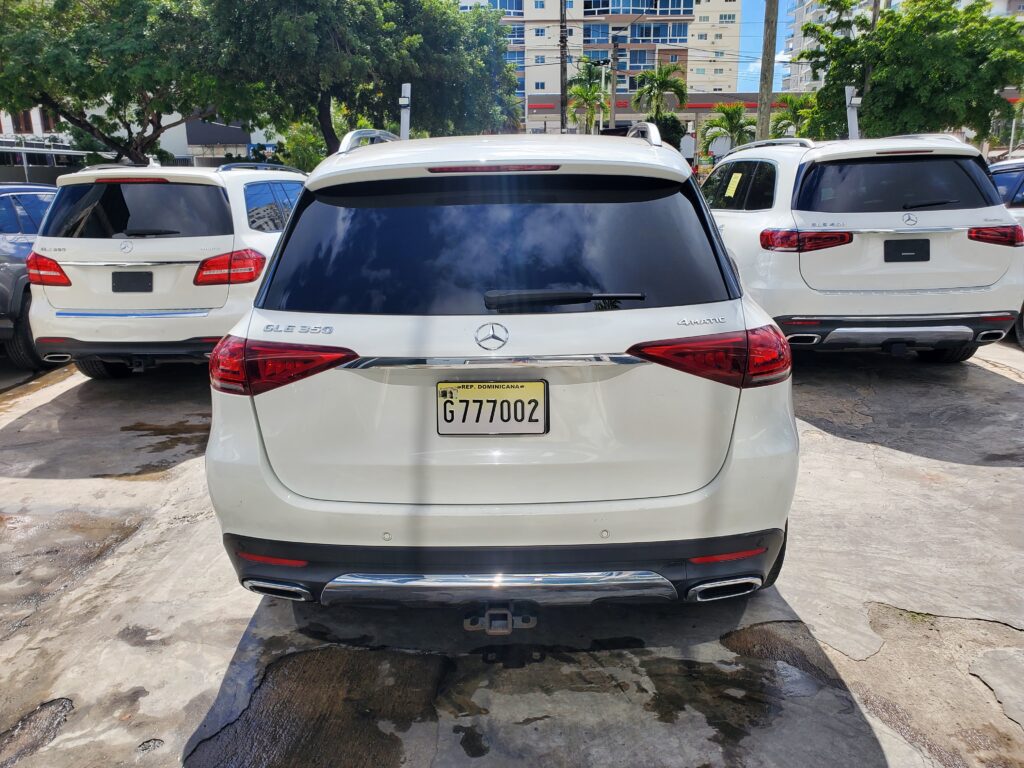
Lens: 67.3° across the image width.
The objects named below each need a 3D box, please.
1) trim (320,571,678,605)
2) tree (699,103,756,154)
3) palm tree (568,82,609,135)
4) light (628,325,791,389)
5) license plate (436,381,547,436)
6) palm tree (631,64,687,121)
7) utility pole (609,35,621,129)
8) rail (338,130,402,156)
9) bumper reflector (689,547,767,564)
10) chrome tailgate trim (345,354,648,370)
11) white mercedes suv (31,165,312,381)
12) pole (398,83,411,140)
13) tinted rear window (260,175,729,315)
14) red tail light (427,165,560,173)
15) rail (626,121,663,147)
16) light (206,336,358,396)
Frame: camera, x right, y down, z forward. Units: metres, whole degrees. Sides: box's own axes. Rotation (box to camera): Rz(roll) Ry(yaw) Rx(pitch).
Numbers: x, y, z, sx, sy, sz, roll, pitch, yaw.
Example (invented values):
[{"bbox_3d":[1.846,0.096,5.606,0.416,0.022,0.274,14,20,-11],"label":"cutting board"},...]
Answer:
[{"bbox_3d":[-0.041,0.581,2.207,1.046,0.123,0.110,-1,16,1],"label":"trim"},{"bbox_3d":[9.363,-10.142,33.547,2.500,4.024,2.500,-1,16,0],"label":"tree"},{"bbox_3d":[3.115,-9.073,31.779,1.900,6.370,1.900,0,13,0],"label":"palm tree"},{"bbox_3d":[0.596,-0.083,2.321,0.530,0.175,0.250,-1,14,1],"label":"light"},{"bbox_3d":[-0.058,0.069,2.170,0.310,0.157,0.020,-1,14,1],"label":"license plate"},{"bbox_3d":[6.247,-10.842,33.332,2.400,5.588,2.400,-1,16,0],"label":"palm tree"},{"bbox_3d":[4.307,-10.242,32.538,0.320,8.290,0.320,0,13,0],"label":"utility pole"},{"bbox_3d":[-0.562,-1.086,3.530,0.080,0.110,1.800,-1,16,1],"label":"rail"},{"bbox_3d":[0.632,0.500,2.260,0.275,0.036,0.040,-5,17,-15],"label":"bumper reflector"},{"bbox_3d":[-0.047,-0.059,2.076,0.834,0.034,0.050,-1,16,1],"label":"chrome tailgate trim"},{"bbox_3d":[-2.839,-1.314,8.132,1.970,1.840,5.130,-1,14,0],"label":"white mercedes suv"},{"bbox_3d":[-1.408,-2.514,10.706,0.130,3.140,0.140,0,13,0],"label":"pole"},{"bbox_3d":[-0.057,-0.387,2.224,1.366,0.450,0.140,-1,-17,1],"label":"tinted rear window"},{"bbox_3d":[-0.055,-0.650,2.321,0.410,0.028,0.045,-1,14,1],"label":"red tail light"},{"bbox_3d":[0.547,-1.107,3.632,0.080,0.110,1.900,-1,14,1],"label":"rail"},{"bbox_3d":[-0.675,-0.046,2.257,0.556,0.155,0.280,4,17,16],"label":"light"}]

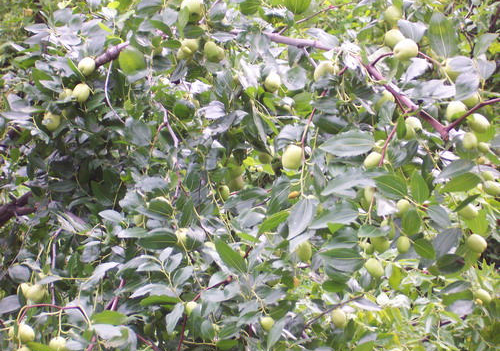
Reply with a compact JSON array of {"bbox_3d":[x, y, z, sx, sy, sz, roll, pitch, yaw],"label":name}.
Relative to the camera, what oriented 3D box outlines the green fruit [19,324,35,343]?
[{"bbox_3d":[-0.255,0.181,2.180,0.018,0.021,0.018,-18,6,0],"label":"green fruit"}]

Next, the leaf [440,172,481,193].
[{"bbox_3d":[0.243,0.009,2.200,0.052,0.007,0.022,-23,47,-5],"label":"leaf"}]

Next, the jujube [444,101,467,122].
[{"bbox_3d":[0.237,-0.074,2.200,0.022,0.025,0.022,-6,0,0],"label":"jujube"}]

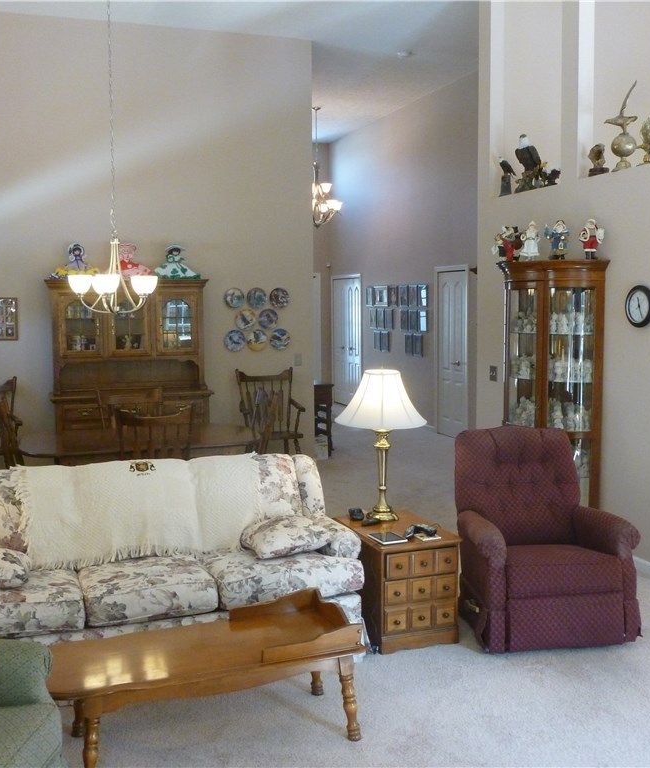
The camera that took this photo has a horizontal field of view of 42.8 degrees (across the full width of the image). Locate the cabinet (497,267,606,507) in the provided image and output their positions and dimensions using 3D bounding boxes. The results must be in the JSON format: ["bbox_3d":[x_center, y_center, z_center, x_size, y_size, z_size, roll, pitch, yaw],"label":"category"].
[{"bbox_3d":[1.498,0.148,5.601,0.410,1.910,0.680,-3,6,-20],"label":"cabinet"}]

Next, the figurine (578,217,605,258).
[{"bbox_3d":[1.702,-0.925,5.289,0.165,0.260,0.130,0,5,9],"label":"figurine"}]

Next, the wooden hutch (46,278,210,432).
[{"bbox_3d":[-1.774,0.011,7.566,1.450,1.910,0.480,-3,6,-20],"label":"wooden hutch"}]

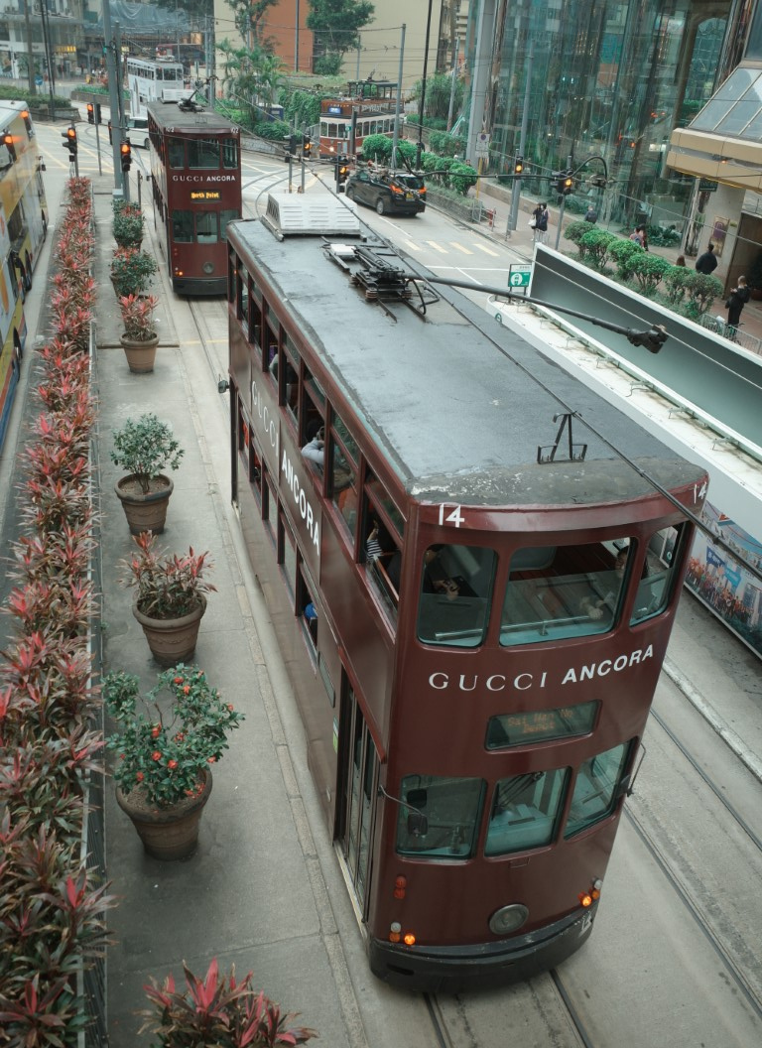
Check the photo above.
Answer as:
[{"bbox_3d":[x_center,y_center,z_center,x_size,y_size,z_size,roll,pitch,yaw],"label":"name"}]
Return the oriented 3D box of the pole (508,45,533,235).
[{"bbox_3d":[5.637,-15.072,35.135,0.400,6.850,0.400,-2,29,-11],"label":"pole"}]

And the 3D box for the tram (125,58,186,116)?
[{"bbox_3d":[-16.729,-31.888,65.991,2.000,4.450,9.000,-12,32,-27],"label":"tram"}]

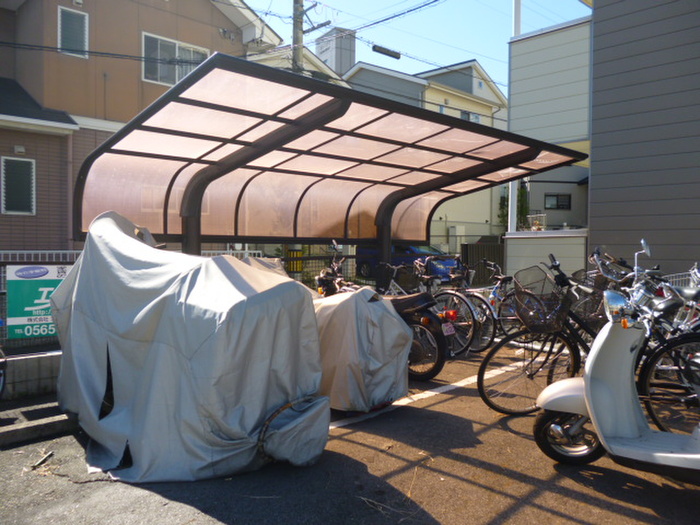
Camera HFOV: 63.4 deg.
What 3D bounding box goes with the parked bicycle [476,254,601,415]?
[{"bbox_3d":[1.545,0.516,3.227,1.680,1.080,0.620,2,2,40],"label":"parked bicycle"}]

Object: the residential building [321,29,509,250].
[{"bbox_3d":[3.101,-3.911,25.363,7.800,8.800,7.000,-1,2,-44],"label":"residential building"}]

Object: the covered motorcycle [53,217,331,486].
[{"bbox_3d":[-1.038,0.388,3.326,2.030,1.280,0.840,2,2,35],"label":"covered motorcycle"}]

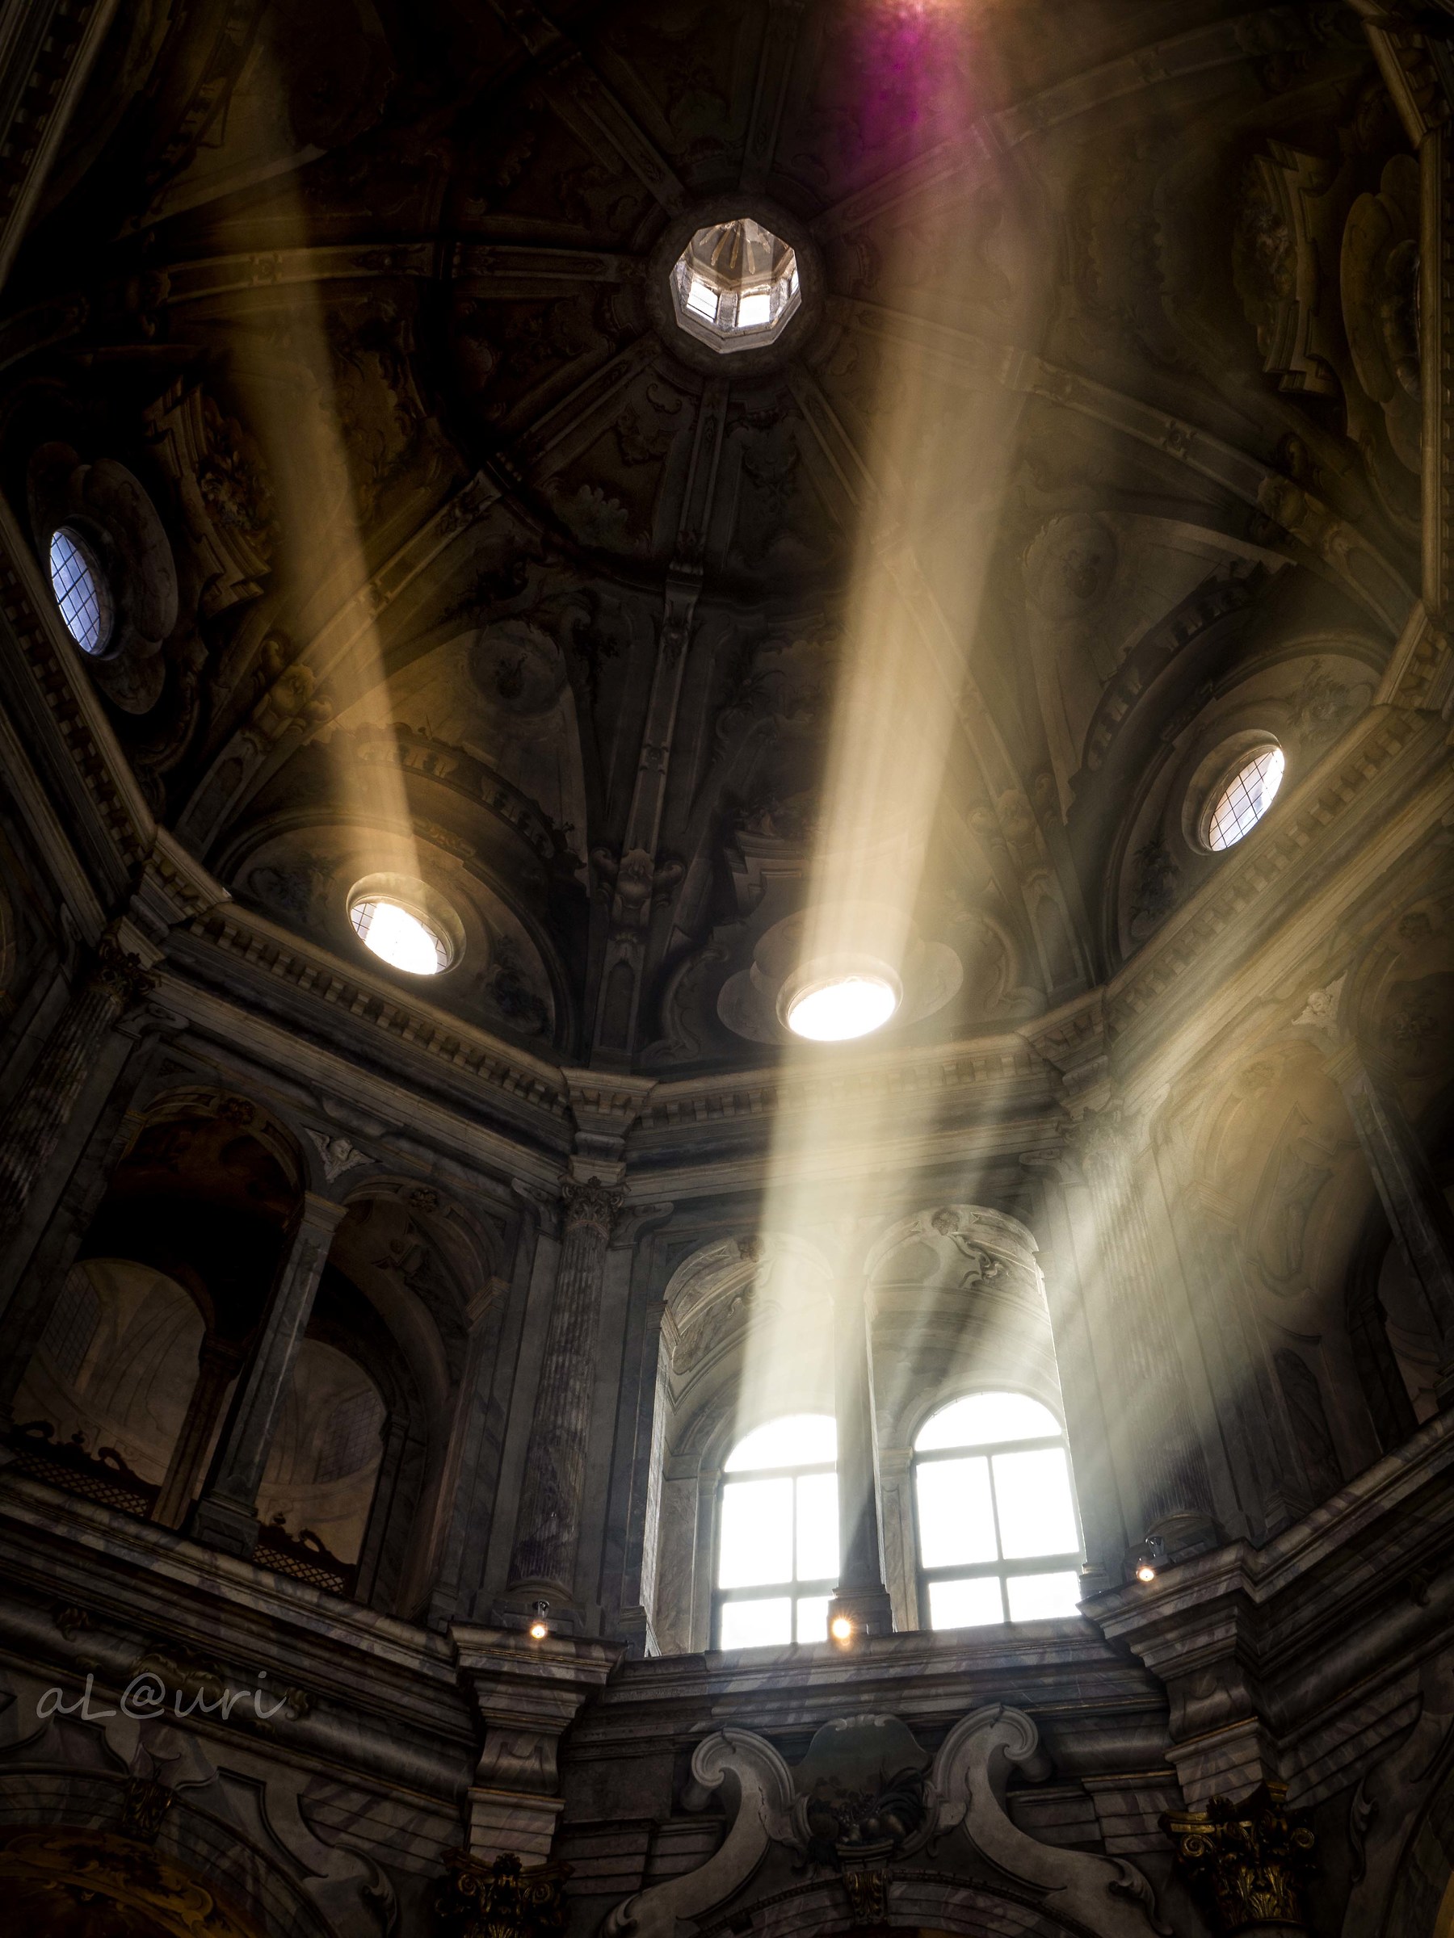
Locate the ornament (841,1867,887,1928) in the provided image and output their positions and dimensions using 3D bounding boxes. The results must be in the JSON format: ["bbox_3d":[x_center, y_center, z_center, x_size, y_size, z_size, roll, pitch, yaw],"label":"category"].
[{"bbox_3d":[1.036,6.992,13.482,0.350,0.448,0.250,-9,-54,8],"label":"ornament"}]

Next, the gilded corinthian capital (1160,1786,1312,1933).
[{"bbox_3d":[3.748,6.433,12.902,1.000,0.928,0.850,-29,-59,21],"label":"gilded corinthian capital"}]

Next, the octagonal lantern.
[{"bbox_3d":[0.076,-8.984,23.552,1.650,0.640,1.650,-9,-54,8],"label":"octagonal lantern"}]

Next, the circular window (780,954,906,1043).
[{"bbox_3d":[1.476,0.508,22.729,1.600,1.728,0.400,-9,-54,8],"label":"circular window"}]

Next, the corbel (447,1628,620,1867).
[{"bbox_3d":[-1.590,6.100,13.899,1.417,1.493,0.912,9,-55,-5],"label":"corbel"}]

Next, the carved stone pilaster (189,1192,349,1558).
[{"bbox_3d":[-4.258,3.844,16.843,0.570,4.640,0.520,28,-57,-18],"label":"carved stone pilaster"}]

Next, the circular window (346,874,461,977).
[{"bbox_3d":[-4.114,-0.447,22.773,1.630,1.872,0.400,28,-57,-18],"label":"circular window"}]

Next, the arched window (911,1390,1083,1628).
[{"bbox_3d":[2.738,5.557,18.102,1.620,3.216,0.250,-9,-54,8],"label":"arched window"}]

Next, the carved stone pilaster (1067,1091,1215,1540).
[{"bbox_3d":[3.877,3.219,17.071,0.700,5.440,0.620,-29,-59,21],"label":"carved stone pilaster"}]

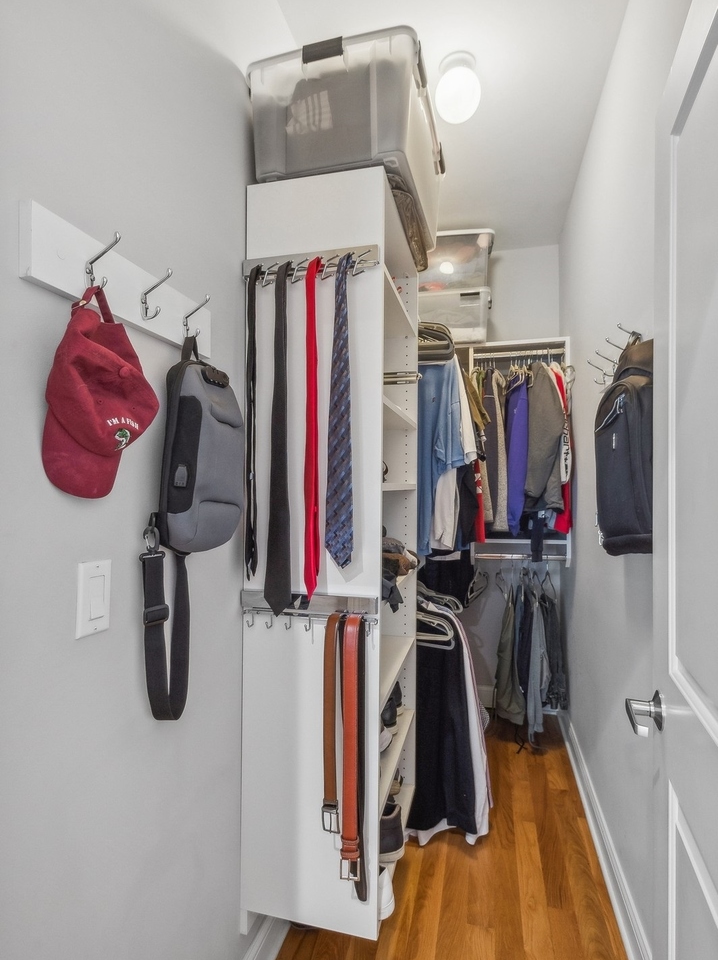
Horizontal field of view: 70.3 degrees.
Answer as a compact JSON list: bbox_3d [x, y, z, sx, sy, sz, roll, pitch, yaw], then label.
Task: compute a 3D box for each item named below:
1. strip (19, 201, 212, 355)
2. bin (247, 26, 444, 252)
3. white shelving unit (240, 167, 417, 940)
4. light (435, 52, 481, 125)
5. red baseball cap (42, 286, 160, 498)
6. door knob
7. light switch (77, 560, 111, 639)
[{"bbox_3d":[-0.363,-0.319,0.890,0.070,0.103,0.452,0,-1,14],"label":"strip"},{"bbox_3d":[0.006,-0.909,1.500,0.440,0.280,0.568,0,-1,17],"label":"bin"},{"bbox_3d":[-0.043,0.170,1.568,0.357,1.848,0.633,0,-1,14],"label":"white shelving unit"},{"bbox_3d":[0.338,-1.324,1.741,0.152,0.177,0.152,0,-1,14],"label":"light"},{"bbox_3d":[-0.373,-0.134,0.760,0.115,0.318,0.172,0,-1,14],"label":"red baseball cap"},{"bbox_3d":[0.494,0.407,0.877,0.060,0.073,0.128,0,-1,20],"label":"door knob"},{"bbox_3d":[-0.418,0.187,0.807,0.008,0.115,0.070,0,-1,14],"label":"light switch"}]

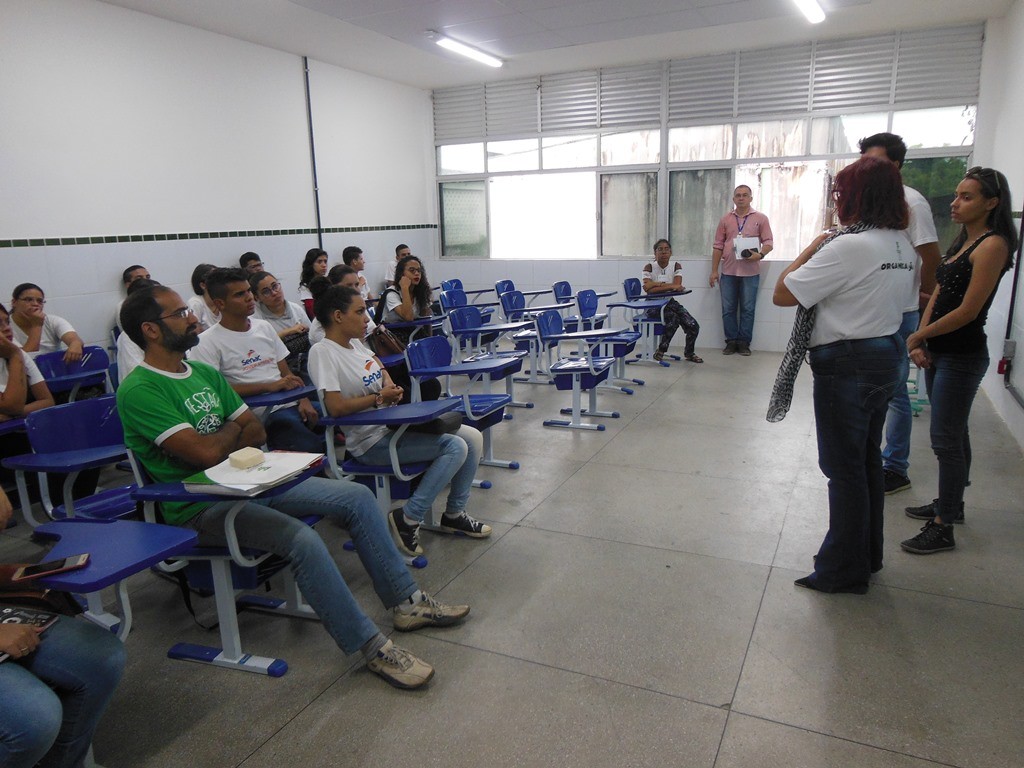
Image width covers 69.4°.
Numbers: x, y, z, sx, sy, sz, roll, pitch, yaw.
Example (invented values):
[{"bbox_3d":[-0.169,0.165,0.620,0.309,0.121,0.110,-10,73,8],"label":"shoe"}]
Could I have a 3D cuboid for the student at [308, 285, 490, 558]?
[{"bbox_3d":[-0.492,0.150,3.319,0.720,1.170,0.480,4,13,23],"label":"student"}]

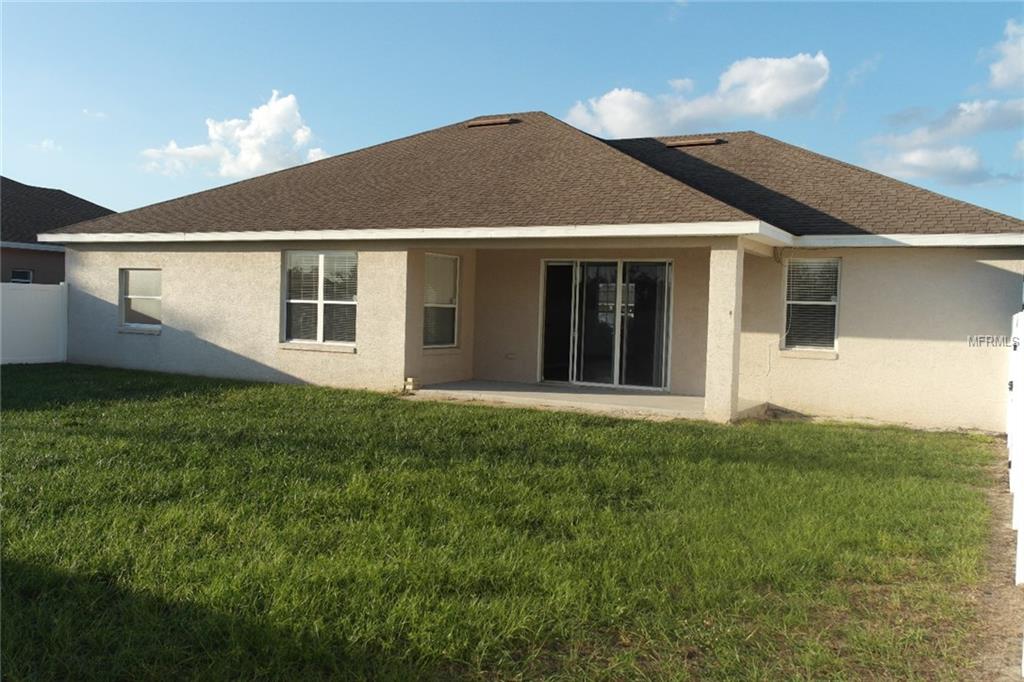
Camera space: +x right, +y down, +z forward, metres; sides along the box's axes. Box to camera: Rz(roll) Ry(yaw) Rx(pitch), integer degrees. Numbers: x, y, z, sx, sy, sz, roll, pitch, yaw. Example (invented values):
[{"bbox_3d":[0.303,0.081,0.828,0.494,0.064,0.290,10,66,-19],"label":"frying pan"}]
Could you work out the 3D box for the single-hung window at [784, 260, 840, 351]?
[{"bbox_3d":[5.195,-0.631,14.786,0.947,1.591,0.120,3,3,27],"label":"single-hung window"}]

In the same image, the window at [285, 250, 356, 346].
[{"bbox_3d":[-3.699,-0.836,16.456,1.856,1.784,0.120,3,3,27],"label":"window"}]

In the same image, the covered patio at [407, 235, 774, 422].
[{"bbox_3d":[1.311,-0.343,15.265,5.924,2.750,2.609,3,3,27],"label":"covered patio"}]

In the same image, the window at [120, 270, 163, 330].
[{"bbox_3d":[-8.120,-0.950,18.747,1.330,1.221,0.120,3,3,27],"label":"window"}]

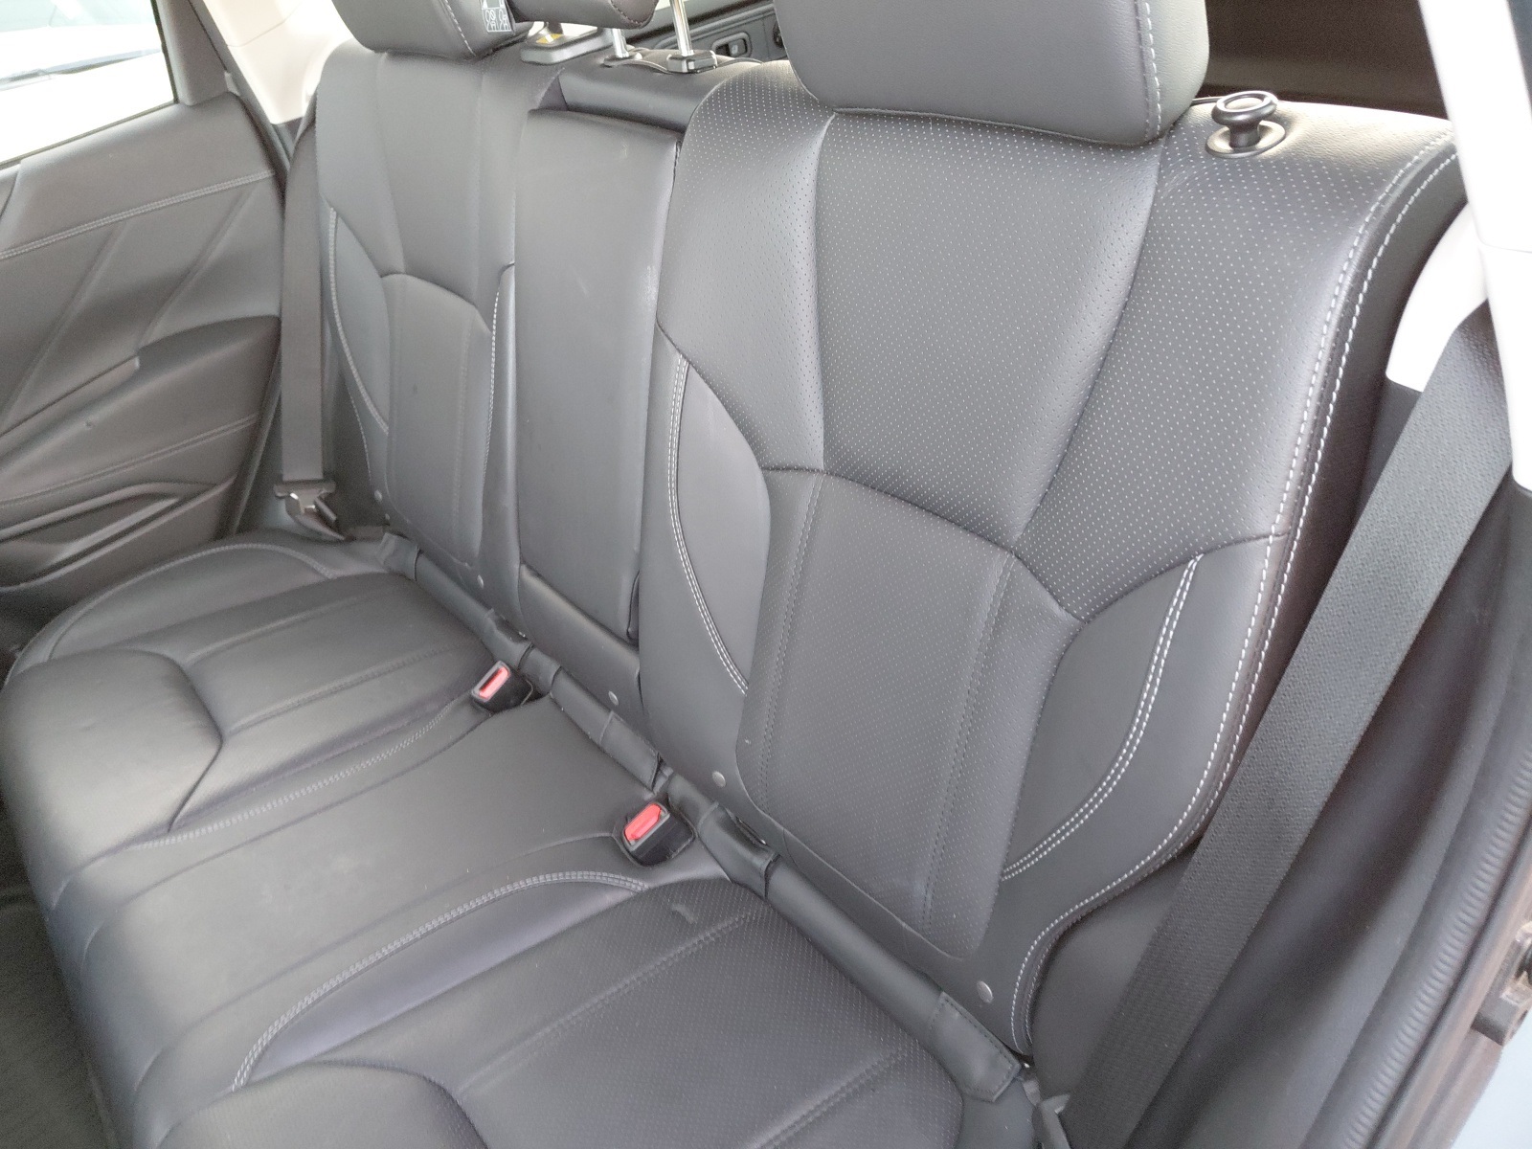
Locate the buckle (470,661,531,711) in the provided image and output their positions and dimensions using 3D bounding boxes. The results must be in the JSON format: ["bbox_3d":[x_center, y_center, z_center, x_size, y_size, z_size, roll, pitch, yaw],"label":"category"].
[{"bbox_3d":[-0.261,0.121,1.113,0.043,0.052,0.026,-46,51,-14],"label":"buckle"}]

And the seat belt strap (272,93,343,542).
[{"bbox_3d":[-0.541,-0.278,1.287,0.066,0.490,0.050,5,16,-4],"label":"seat belt strap"}]

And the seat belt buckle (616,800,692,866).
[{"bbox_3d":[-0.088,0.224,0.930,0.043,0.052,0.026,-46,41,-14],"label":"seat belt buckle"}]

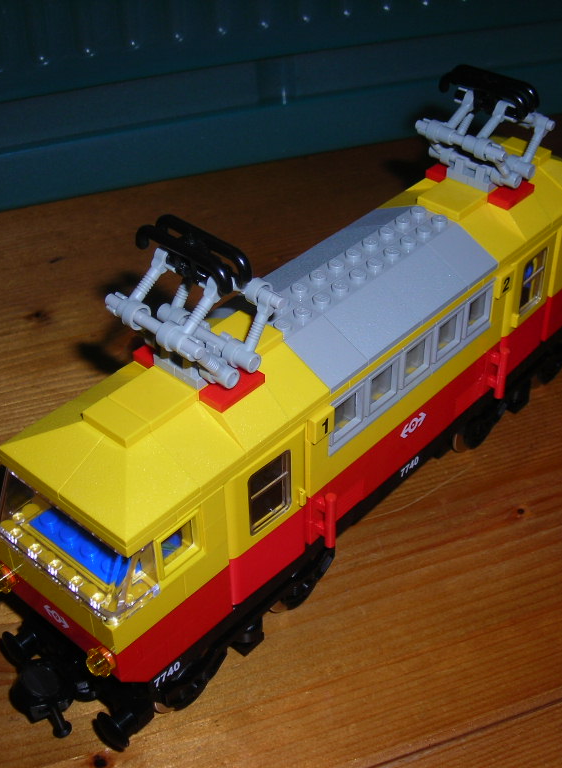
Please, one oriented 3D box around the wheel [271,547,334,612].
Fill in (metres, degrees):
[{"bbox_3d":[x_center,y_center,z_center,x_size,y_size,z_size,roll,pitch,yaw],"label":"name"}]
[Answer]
[{"bbox_3d":[0.007,0.061,0.342,0.008,0.018,0.019,29,48,31],"label":"wheel"}]

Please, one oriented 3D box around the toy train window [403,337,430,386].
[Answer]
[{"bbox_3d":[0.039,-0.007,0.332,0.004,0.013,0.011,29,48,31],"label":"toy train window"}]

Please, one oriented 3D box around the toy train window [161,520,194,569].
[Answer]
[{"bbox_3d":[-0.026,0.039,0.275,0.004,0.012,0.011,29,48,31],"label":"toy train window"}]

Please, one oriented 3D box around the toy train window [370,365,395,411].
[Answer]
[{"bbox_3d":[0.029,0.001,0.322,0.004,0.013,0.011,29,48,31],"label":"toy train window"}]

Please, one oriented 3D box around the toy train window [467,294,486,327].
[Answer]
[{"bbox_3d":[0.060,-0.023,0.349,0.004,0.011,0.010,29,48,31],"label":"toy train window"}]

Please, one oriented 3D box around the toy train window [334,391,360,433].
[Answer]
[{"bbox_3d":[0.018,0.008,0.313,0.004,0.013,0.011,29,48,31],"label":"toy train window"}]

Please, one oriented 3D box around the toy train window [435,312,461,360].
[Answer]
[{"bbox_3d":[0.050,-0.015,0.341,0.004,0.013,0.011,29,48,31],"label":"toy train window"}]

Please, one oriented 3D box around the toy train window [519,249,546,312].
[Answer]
[{"bbox_3d":[0.082,-0.034,0.368,0.003,0.021,0.015,29,48,31],"label":"toy train window"}]

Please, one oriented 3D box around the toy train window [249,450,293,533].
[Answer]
[{"bbox_3d":[-0.003,0.028,0.294,0.003,0.020,0.016,29,48,31],"label":"toy train window"}]

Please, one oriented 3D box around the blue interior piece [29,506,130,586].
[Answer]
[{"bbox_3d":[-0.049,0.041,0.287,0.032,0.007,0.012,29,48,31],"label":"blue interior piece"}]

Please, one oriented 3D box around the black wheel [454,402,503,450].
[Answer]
[{"bbox_3d":[0.070,0.015,0.396,0.008,0.018,0.019,29,48,31],"label":"black wheel"}]

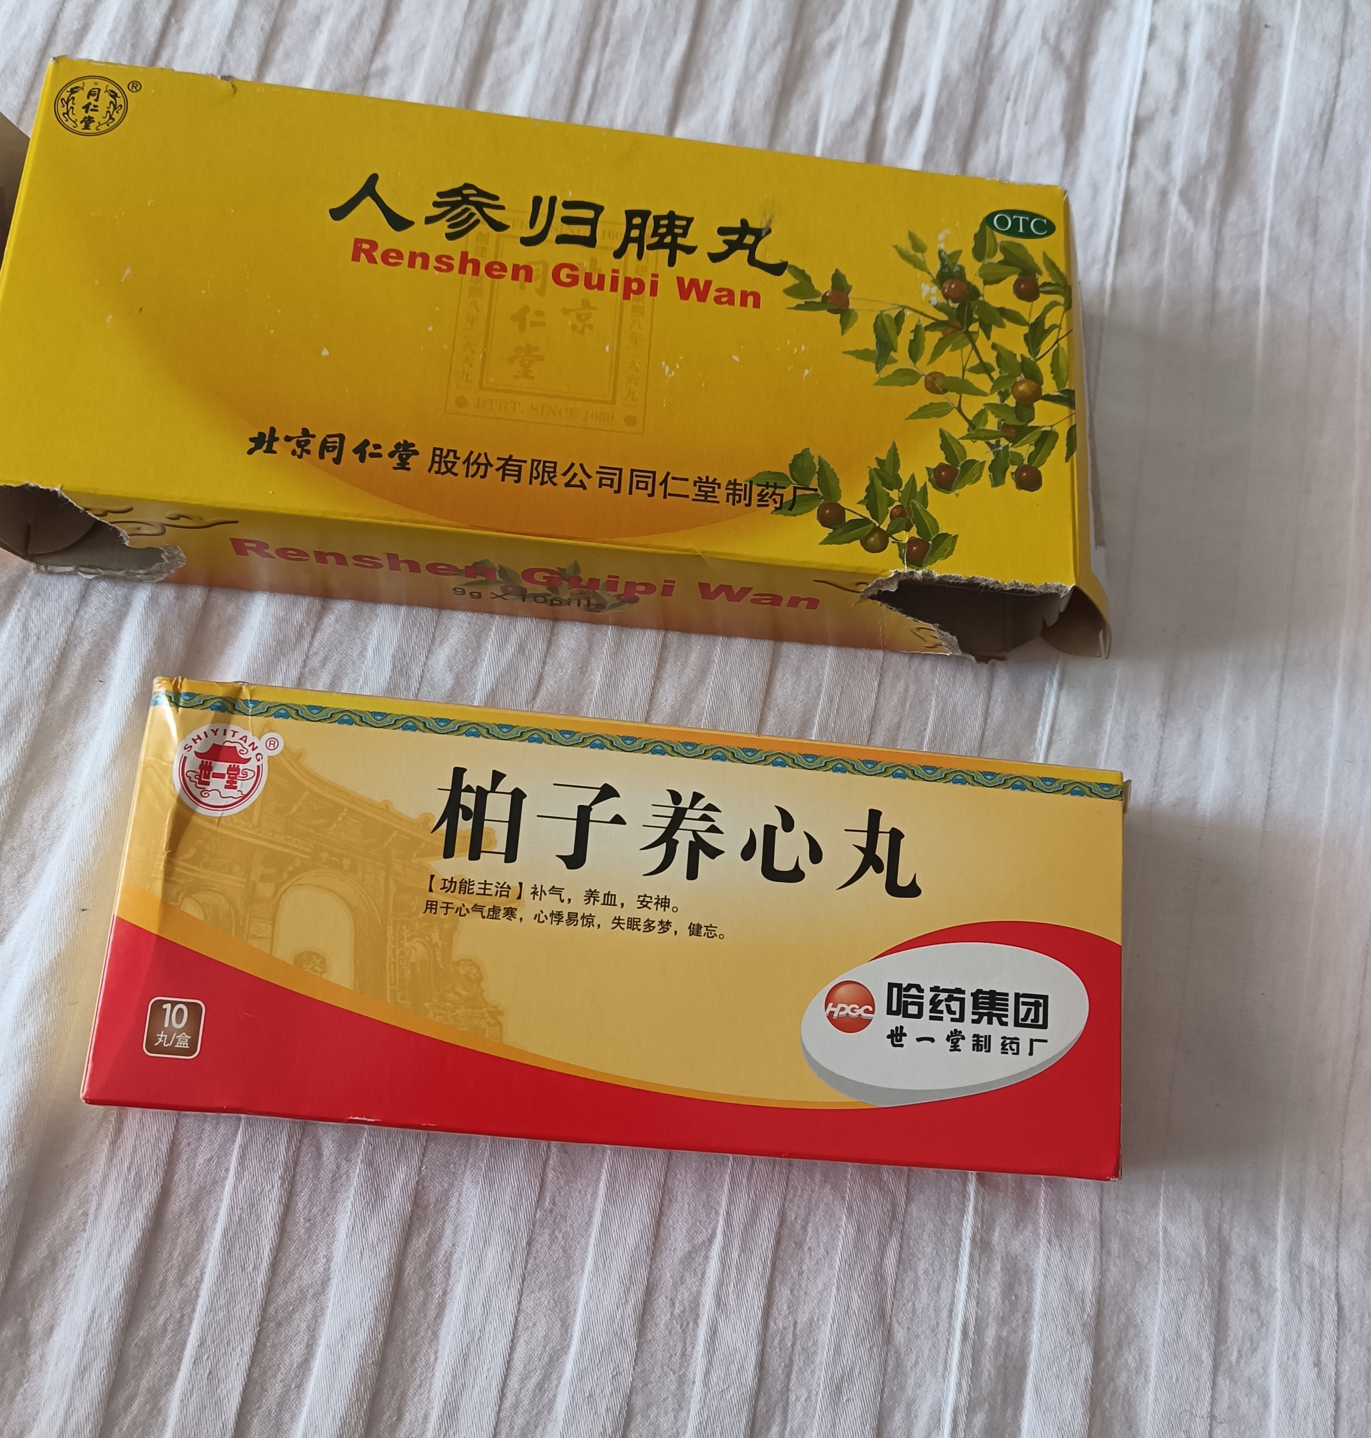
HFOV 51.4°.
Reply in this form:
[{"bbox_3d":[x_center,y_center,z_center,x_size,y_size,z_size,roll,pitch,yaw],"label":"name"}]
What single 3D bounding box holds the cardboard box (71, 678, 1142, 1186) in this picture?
[{"bbox_3d":[-0.009,0.035,0.234,0.156,0.028,0.063,6,76,-4],"label":"cardboard box"}]

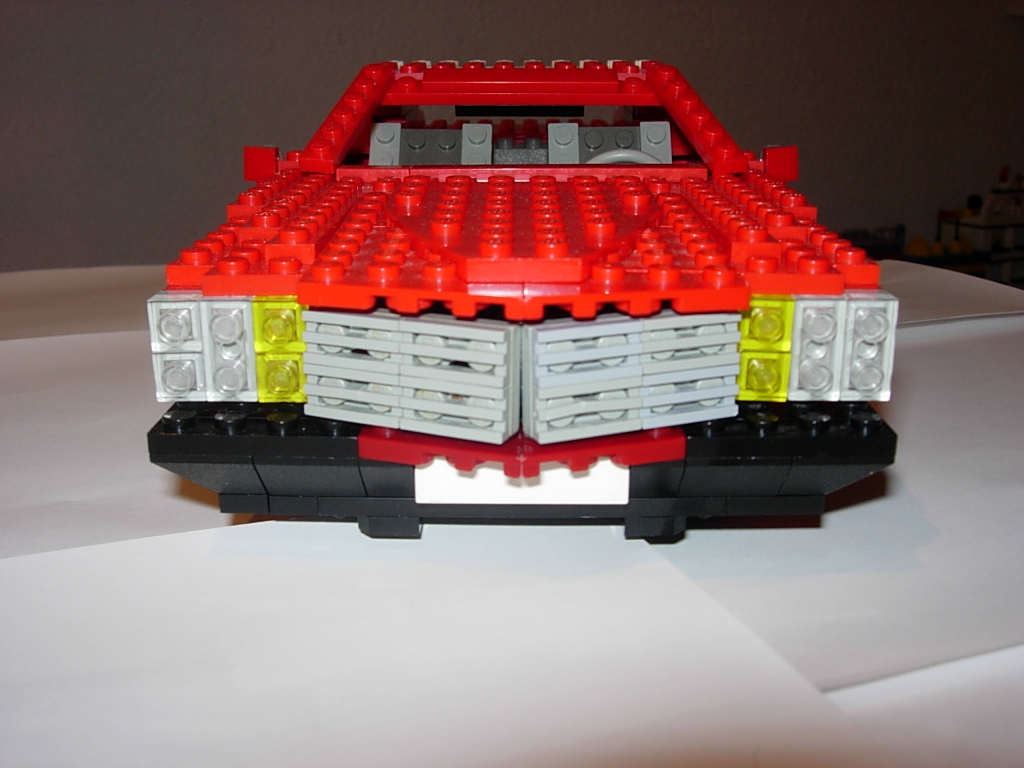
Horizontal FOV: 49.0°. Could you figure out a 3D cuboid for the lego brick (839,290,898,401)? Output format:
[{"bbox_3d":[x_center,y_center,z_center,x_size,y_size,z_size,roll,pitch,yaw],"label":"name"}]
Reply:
[{"bbox_3d":[0.054,-0.006,0.174,0.008,0.016,0.011,0,17,0],"label":"lego brick"}]

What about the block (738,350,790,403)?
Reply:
[{"bbox_3d":[0.038,-0.003,0.175,0.008,0.008,0.011,0,17,0],"label":"block"}]

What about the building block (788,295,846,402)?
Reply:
[{"bbox_3d":[0.046,-0.006,0.174,0.008,0.016,0.011,0,17,0],"label":"building block"}]

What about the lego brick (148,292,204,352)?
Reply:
[{"bbox_3d":[-0.050,-0.010,0.173,0.008,0.008,0.011,0,17,0],"label":"lego brick"}]

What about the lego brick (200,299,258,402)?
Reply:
[{"bbox_3d":[-0.042,-0.006,0.174,0.008,0.016,0.011,0,17,0],"label":"lego brick"}]

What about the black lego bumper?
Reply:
[{"bbox_3d":[0.002,0.014,0.178,0.112,0.022,0.018,0,17,0],"label":"black lego bumper"}]

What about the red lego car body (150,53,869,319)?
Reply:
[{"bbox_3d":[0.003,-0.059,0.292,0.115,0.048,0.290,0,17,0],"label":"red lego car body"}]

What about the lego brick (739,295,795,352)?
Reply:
[{"bbox_3d":[0.038,-0.010,0.172,0.008,0.008,0.011,0,17,0],"label":"lego brick"}]

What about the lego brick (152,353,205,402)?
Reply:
[{"bbox_3d":[-0.050,-0.003,0.175,0.008,0.008,0.011,0,17,0],"label":"lego brick"}]

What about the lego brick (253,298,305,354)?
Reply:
[{"bbox_3d":[-0.035,-0.010,0.173,0.008,0.008,0.011,0,17,0],"label":"lego brick"}]

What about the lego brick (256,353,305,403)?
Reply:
[{"bbox_3d":[-0.035,-0.003,0.175,0.008,0.008,0.011,0,17,0],"label":"lego brick"}]

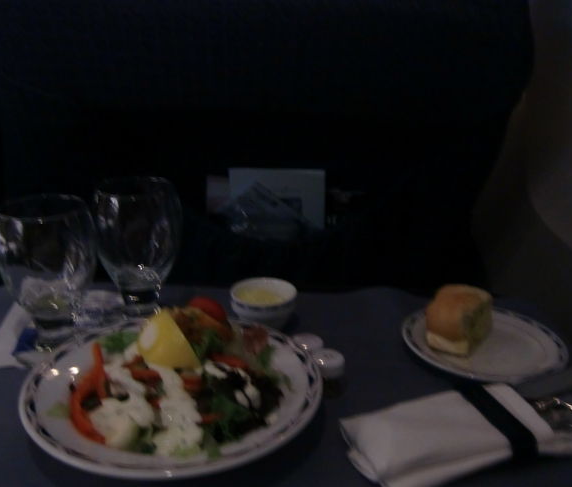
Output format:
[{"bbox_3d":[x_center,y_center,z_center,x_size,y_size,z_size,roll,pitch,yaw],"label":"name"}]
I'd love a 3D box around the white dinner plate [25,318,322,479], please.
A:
[{"bbox_3d":[-0.080,0.110,0.466,0.212,0.024,0.212,1,19,0],"label":"white dinner plate"}]

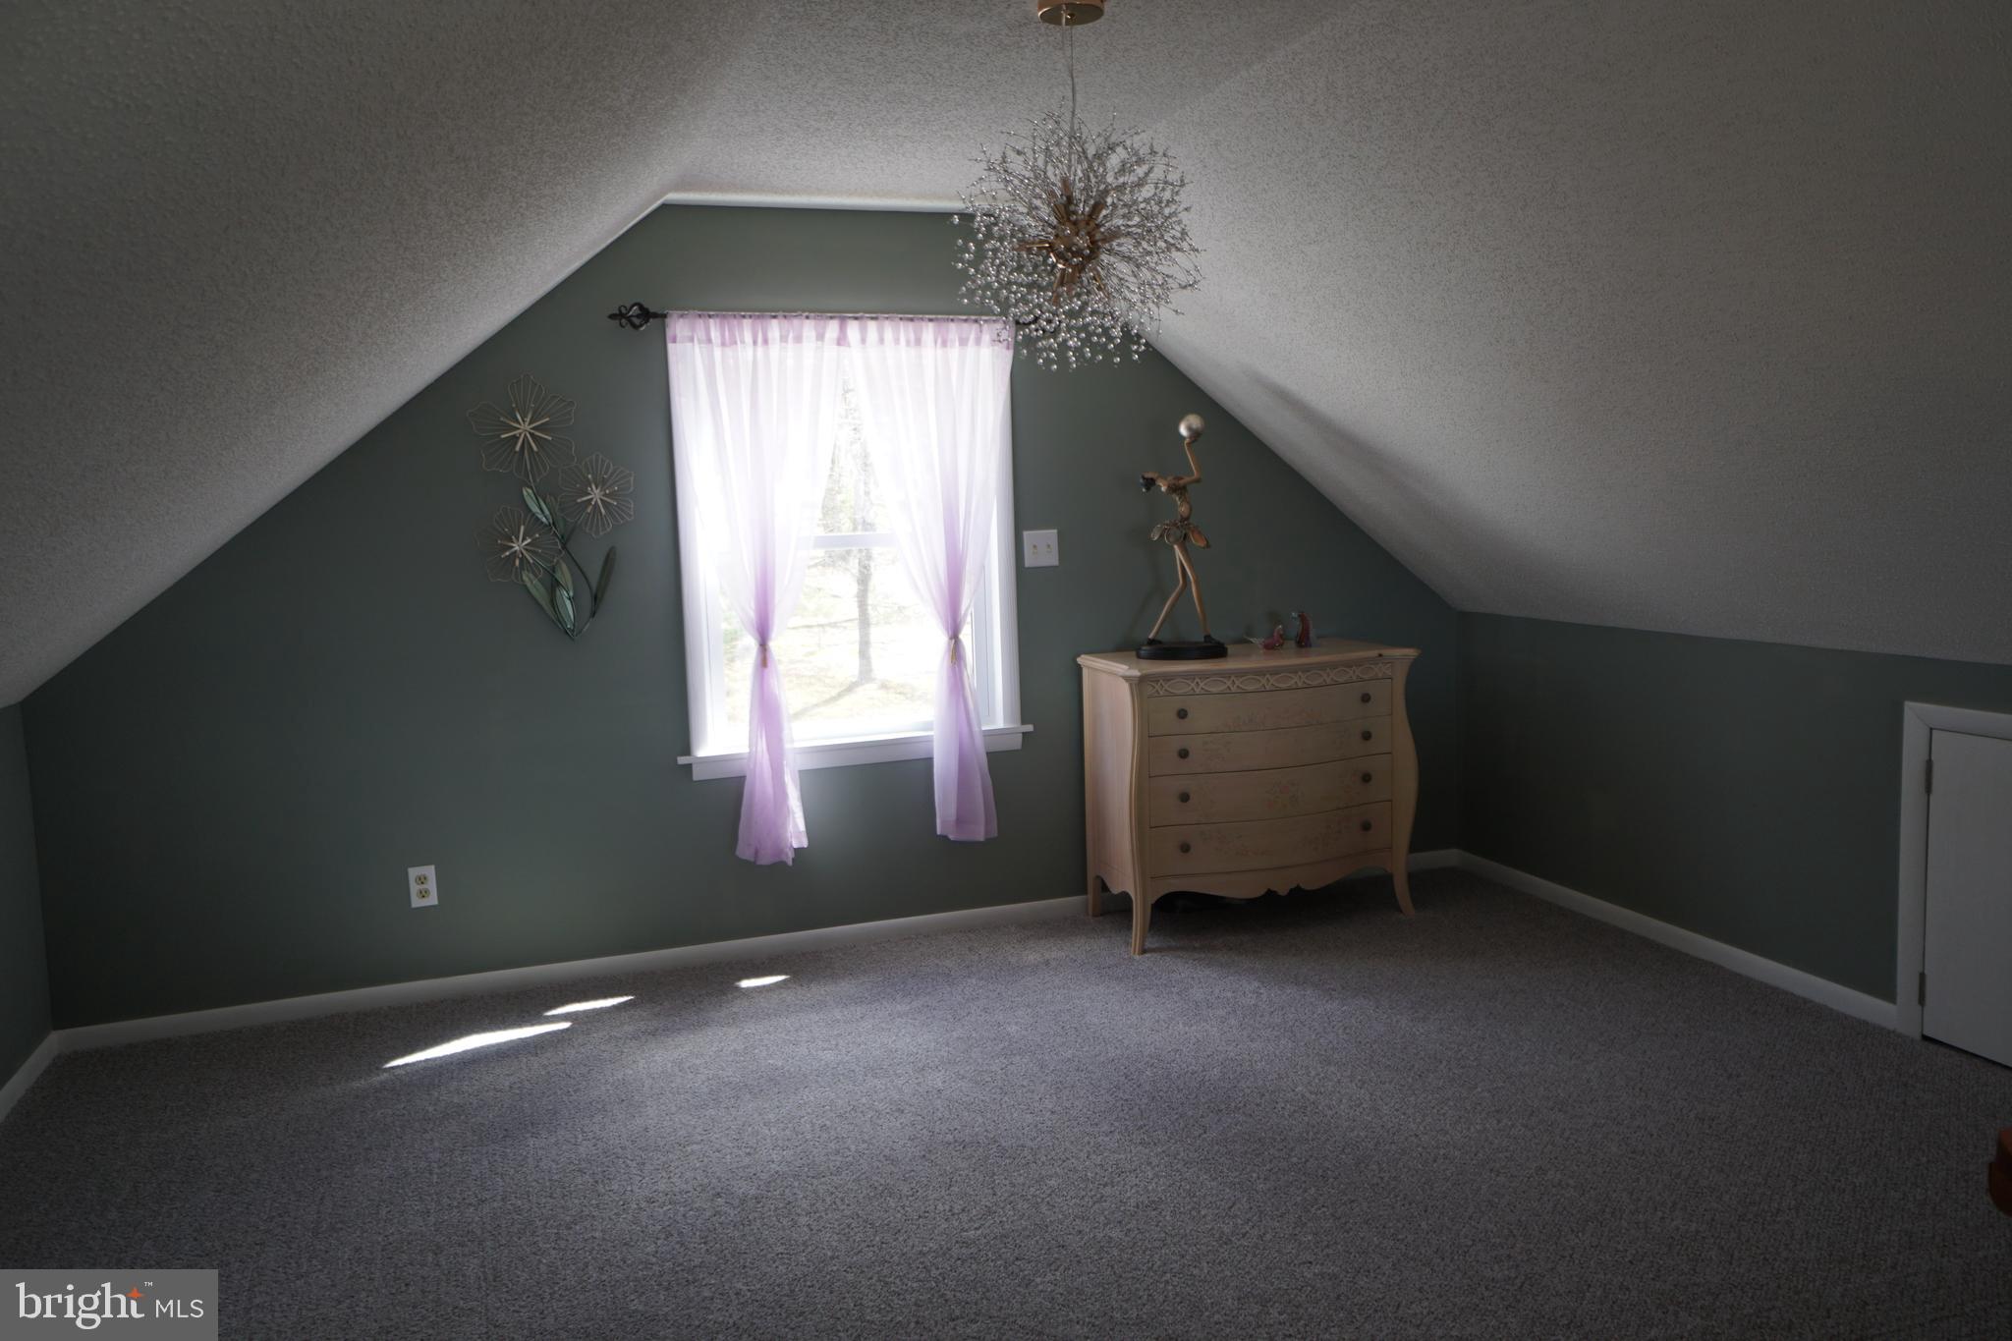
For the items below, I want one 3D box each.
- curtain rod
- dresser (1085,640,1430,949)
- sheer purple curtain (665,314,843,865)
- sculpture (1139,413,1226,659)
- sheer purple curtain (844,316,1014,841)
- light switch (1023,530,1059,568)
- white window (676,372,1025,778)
[{"bbox_3d":[-0.469,-1.038,4.120,1.362,0.077,0.090,-4,7,-18],"label":"curtain rod"},{"bbox_3d":[0.773,0.373,4.434,0.995,0.854,0.535,-4,7,-18],"label":"dresser"},{"bbox_3d":[-0.689,-0.220,4.125,0.516,1.640,0.090,-4,7,-18],"label":"sheer purple curtain"},{"bbox_3d":[0.547,-0.421,4.384,0.287,0.757,0.180,-3,7,-6],"label":"sculpture"},{"bbox_3d":[-0.198,-0.266,4.286,0.537,1.618,0.090,-4,7,-18],"label":"sheer purple curtain"},{"bbox_3d":[0.117,-0.390,4.467,0.115,0.117,0.016,-4,7,-18],"label":"light switch"},{"bbox_3d":[-0.470,-0.360,4.280,1.096,1.314,0.110,-4,7,-18],"label":"white window"}]

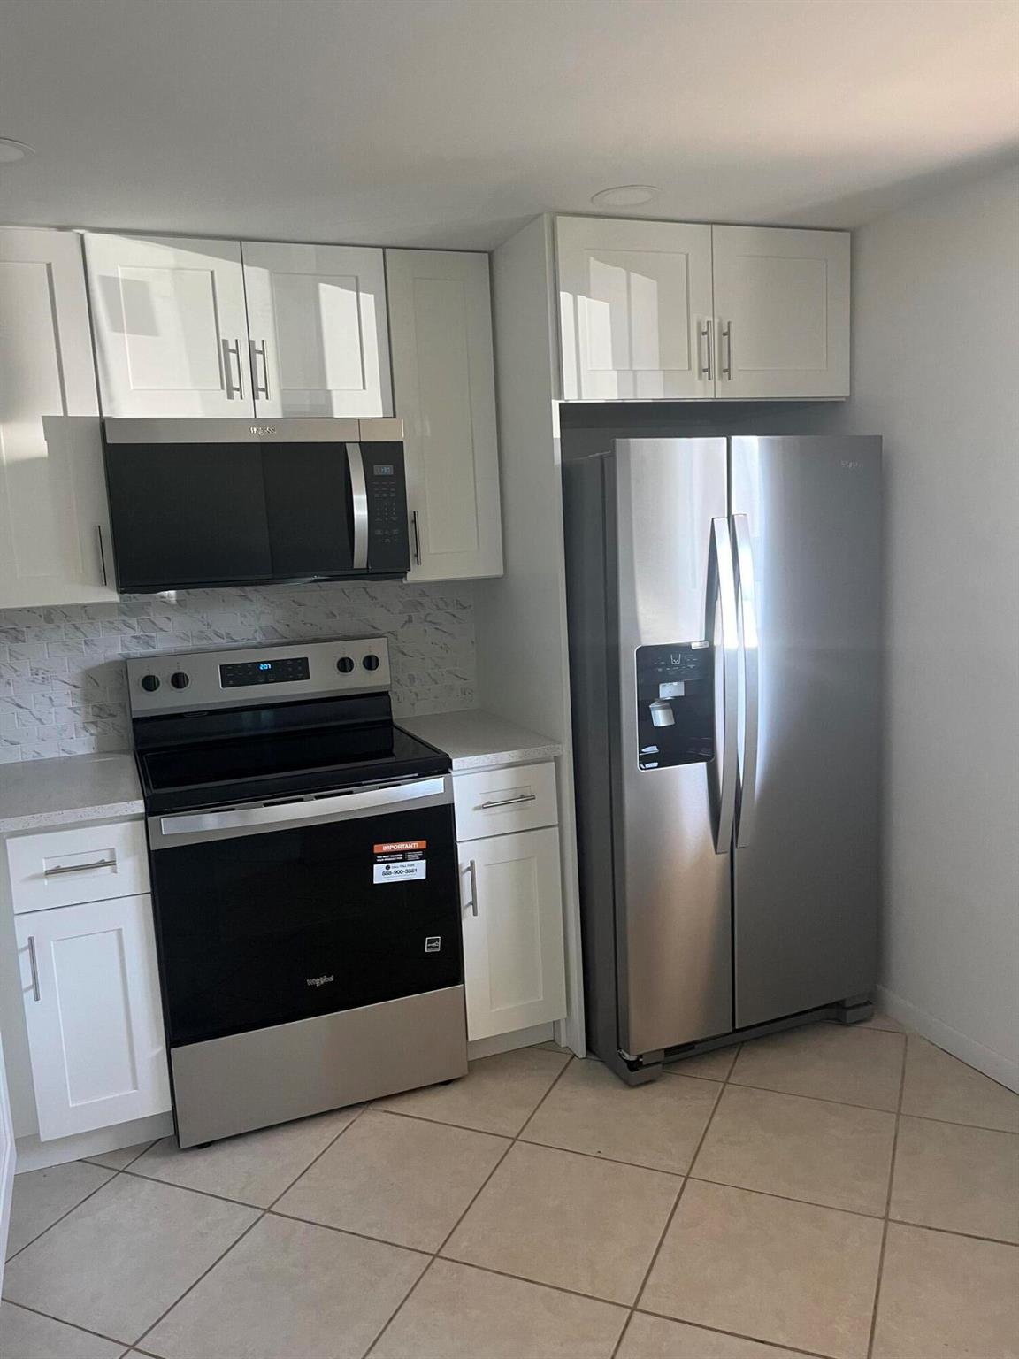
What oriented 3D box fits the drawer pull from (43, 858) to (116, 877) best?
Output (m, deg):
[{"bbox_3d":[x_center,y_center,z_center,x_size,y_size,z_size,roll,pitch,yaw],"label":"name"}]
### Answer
[{"bbox_3d":[-0.995,0.433,2.368,0.154,0.013,0.038,-6,9,-21],"label":"drawer pull"}]

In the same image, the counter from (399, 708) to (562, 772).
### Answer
[{"bbox_3d":[-0.124,0.171,3.040,0.315,0.031,0.649,-6,9,-21],"label":"counter"}]

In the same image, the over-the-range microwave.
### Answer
[{"bbox_3d":[-0.701,-0.483,2.843,0.757,0.433,0.415,-6,9,-21],"label":"over-the-range microwave"}]

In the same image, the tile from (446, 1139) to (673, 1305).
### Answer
[{"bbox_3d":[0.131,1.188,2.259,0.428,0.010,0.428,1,9,24],"label":"tile"}]

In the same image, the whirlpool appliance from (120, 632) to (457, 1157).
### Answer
[{"bbox_3d":[-0.598,0.528,2.854,0.757,1.186,0.695,-6,9,-21],"label":"whirlpool appliance"}]

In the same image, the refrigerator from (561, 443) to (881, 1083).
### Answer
[{"bbox_3d":[0.544,0.168,3.135,0.831,1.710,0.850,-6,9,-21],"label":"refrigerator"}]

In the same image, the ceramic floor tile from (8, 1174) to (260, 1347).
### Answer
[{"bbox_3d":[-0.833,1.239,2.215,0.428,0.010,0.428,1,9,24],"label":"ceramic floor tile"}]

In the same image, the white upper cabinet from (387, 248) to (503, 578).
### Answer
[{"bbox_3d":[-0.233,-0.759,3.048,0.306,0.915,0.330,-6,9,-21],"label":"white upper cabinet"}]

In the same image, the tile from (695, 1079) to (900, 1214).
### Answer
[{"bbox_3d":[0.699,1.130,2.476,0.428,0.010,0.428,1,9,24],"label":"tile"}]

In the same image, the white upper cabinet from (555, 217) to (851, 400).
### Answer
[{"bbox_3d":[0.429,-1.031,3.079,0.916,0.458,0.700,-6,9,-21],"label":"white upper cabinet"}]

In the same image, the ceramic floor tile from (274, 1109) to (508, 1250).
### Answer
[{"bbox_3d":[-0.265,1.181,2.432,0.428,0.010,0.428,1,9,24],"label":"ceramic floor tile"}]

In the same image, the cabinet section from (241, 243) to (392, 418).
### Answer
[{"bbox_3d":[-0.567,-0.950,2.890,0.382,0.450,0.330,-6,9,-21],"label":"cabinet section"}]

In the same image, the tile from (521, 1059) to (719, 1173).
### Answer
[{"bbox_3d":[0.303,1.122,2.649,0.428,0.010,0.428,1,9,24],"label":"tile"}]

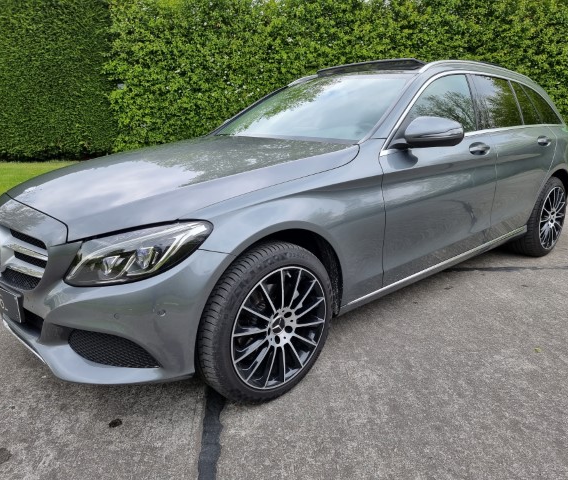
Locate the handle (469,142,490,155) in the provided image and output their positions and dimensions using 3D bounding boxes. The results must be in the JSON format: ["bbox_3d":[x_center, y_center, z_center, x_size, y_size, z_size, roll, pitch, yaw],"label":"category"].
[{"bbox_3d":[1.129,-0.528,2.559,0.240,0.060,0.050,-14,20,-38],"label":"handle"}]

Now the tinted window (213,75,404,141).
[{"bbox_3d":[0.095,-0.816,2.775,0.850,0.130,1.370,-43,36,-25],"label":"tinted window"}]

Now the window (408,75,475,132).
[{"bbox_3d":[0.877,-0.766,2.540,0.860,0.430,0.050,-14,-5,-38],"label":"window"}]

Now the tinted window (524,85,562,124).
[{"bbox_3d":[2.073,-1.069,3.526,0.580,0.330,0.060,-15,-4,-42],"label":"tinted window"}]

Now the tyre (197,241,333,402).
[{"bbox_3d":[-0.071,0.330,1.854,0.655,0.655,0.230,-14,20,-40],"label":"tyre"}]

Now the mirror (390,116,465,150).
[{"bbox_3d":[0.699,-0.527,2.154,0.210,0.160,0.250,-14,20,-38],"label":"mirror"}]

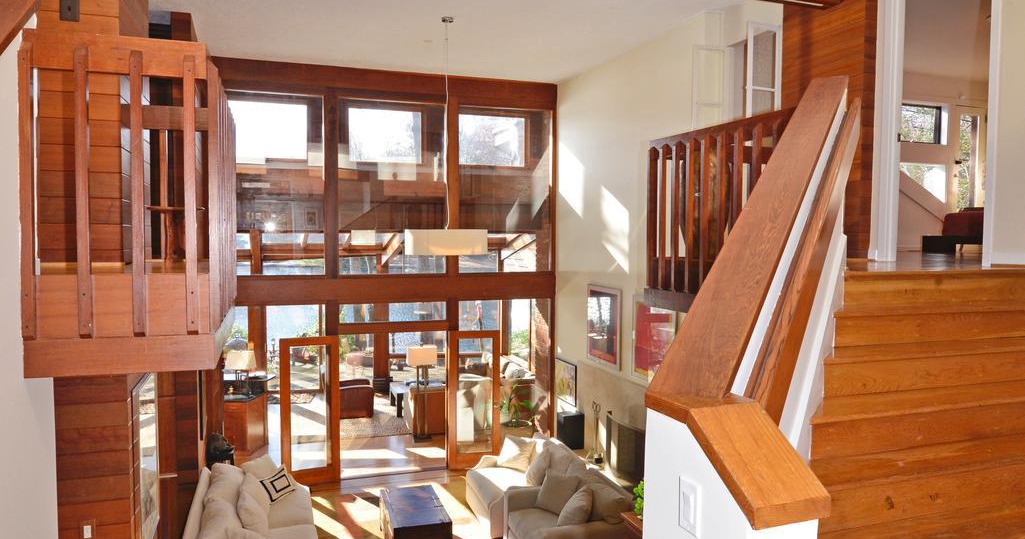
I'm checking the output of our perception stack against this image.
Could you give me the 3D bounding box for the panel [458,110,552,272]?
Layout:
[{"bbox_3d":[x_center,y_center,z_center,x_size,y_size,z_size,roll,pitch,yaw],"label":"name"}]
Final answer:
[{"bbox_3d":[-0.090,-1.164,10.101,1.457,2.419,0.040,-1,3,-19],"label":"panel"}]

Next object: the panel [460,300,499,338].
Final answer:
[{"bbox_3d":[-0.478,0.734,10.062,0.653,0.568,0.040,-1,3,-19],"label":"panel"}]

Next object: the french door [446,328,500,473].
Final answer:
[{"bbox_3d":[-0.531,1.846,9.672,0.755,2.000,0.060,0,4,-15],"label":"french door"}]

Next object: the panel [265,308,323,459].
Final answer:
[{"bbox_3d":[-2.928,1.622,9.267,0.783,2.308,0.040,-1,3,-19],"label":"panel"}]

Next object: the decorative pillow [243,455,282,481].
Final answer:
[{"bbox_3d":[-2.742,2.301,7.534,0.160,0.430,0.470,-36,-13,22],"label":"decorative pillow"}]

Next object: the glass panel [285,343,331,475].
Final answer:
[{"bbox_3d":[-2.757,1.886,9.254,0.538,1.733,0.040,-1,3,-19],"label":"glass panel"}]

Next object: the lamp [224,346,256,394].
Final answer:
[{"bbox_3d":[-4.415,1.633,11.121,0.420,0.769,0.340,1,3,11],"label":"lamp"}]

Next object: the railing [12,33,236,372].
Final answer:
[{"bbox_3d":[-1.790,-0.321,3.466,0.645,1.240,1.700,-1,4,-19],"label":"railing"}]

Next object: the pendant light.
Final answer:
[{"bbox_3d":[-0.687,-1.382,7.151,0.784,2.475,0.450,-1,3,-19],"label":"pendant light"}]

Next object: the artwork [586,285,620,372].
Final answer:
[{"bbox_3d":[1.171,0.735,8.902,0.040,1.010,1.000,-1,3,-19],"label":"artwork"}]

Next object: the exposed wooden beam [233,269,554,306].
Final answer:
[{"bbox_3d":[-1.583,0.256,9.350,4.580,0.395,0.170,-1,4,-19],"label":"exposed wooden beam"}]

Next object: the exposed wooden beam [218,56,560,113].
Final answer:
[{"bbox_3d":[-1.562,-2.447,9.185,4.580,0.400,0.170,-1,4,-19],"label":"exposed wooden beam"}]

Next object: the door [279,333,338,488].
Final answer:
[{"bbox_3d":[-2.639,1.875,8.947,0.745,2.000,0.060,-1,4,-22],"label":"door"}]

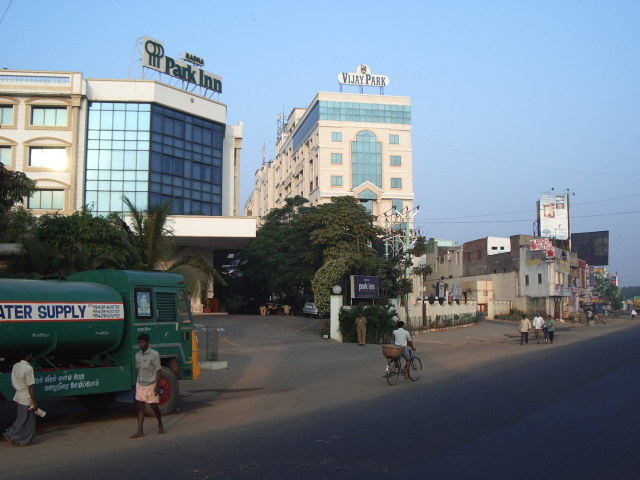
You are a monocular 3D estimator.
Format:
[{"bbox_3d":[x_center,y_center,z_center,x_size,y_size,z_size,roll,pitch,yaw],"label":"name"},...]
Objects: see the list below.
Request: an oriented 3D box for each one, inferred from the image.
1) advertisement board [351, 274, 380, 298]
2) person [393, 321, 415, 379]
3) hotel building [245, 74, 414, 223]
[{"bbox_3d":[2.598,2.667,40.300,1.500,1.330,0.380,2,-6,-21],"label":"advertisement board"},{"bbox_3d":[2.377,3.120,20.000,0.500,1.650,0.620,-4,-7,37],"label":"person"},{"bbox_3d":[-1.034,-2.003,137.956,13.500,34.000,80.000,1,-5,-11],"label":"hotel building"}]

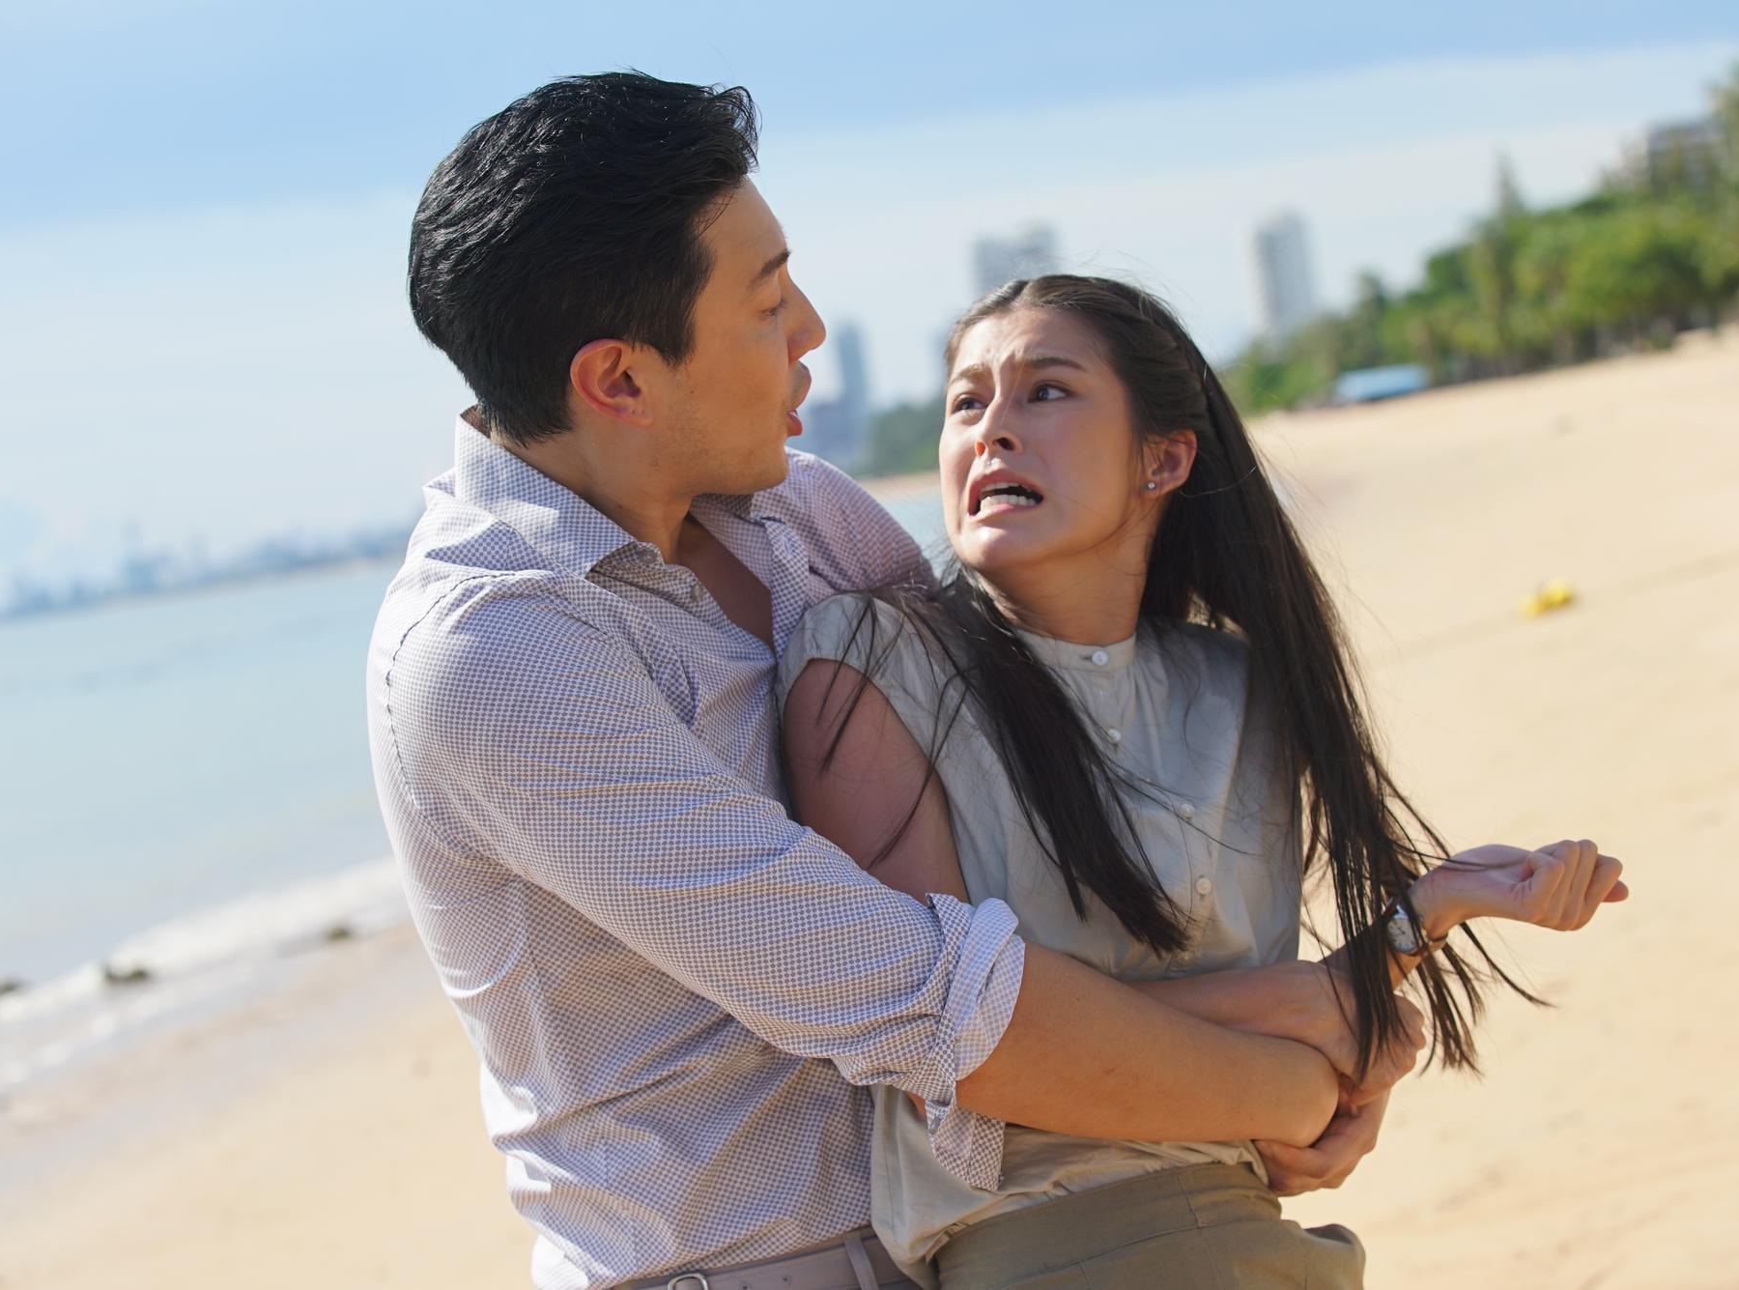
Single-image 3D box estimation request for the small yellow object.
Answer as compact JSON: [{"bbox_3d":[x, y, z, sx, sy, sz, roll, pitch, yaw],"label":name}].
[{"bbox_3d":[3.846,-0.261,21.300,0.310,0.180,0.220,-9,2,10],"label":"small yellow object"}]

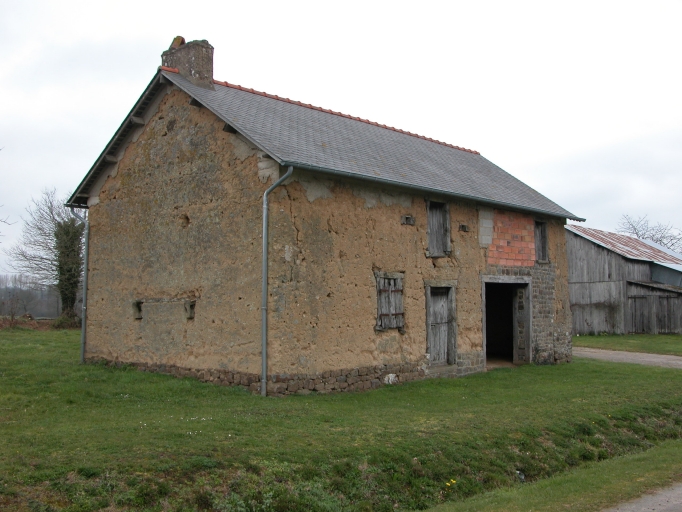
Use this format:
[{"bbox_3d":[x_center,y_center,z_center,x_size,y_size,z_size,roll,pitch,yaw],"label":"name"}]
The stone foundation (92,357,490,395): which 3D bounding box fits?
[{"bbox_3d":[-1.100,2.644,17.426,6.550,0.600,7.650,-3,-4,41],"label":"stone foundation"}]

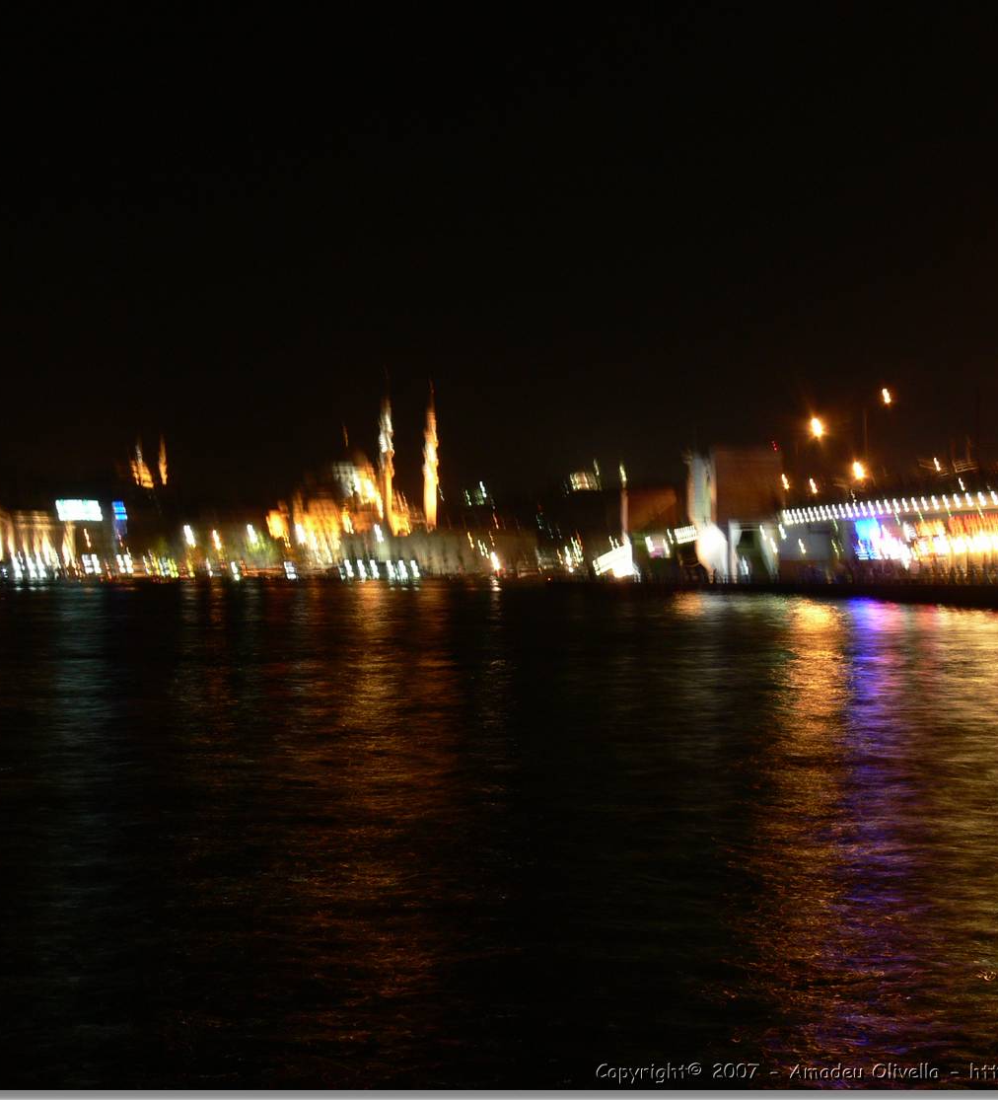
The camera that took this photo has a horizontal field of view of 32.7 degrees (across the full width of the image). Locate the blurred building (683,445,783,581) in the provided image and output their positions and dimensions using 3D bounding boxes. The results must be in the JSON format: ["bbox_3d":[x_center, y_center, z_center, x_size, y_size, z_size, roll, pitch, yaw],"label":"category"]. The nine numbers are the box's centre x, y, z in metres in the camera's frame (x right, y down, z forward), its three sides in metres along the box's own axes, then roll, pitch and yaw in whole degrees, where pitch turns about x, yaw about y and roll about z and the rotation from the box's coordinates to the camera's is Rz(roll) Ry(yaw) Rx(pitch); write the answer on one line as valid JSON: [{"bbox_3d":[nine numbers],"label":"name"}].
[{"bbox_3d":[26.300,-4.100,186.000,8.000,14.600,13.000,0,-1,-2],"label":"blurred building"}]

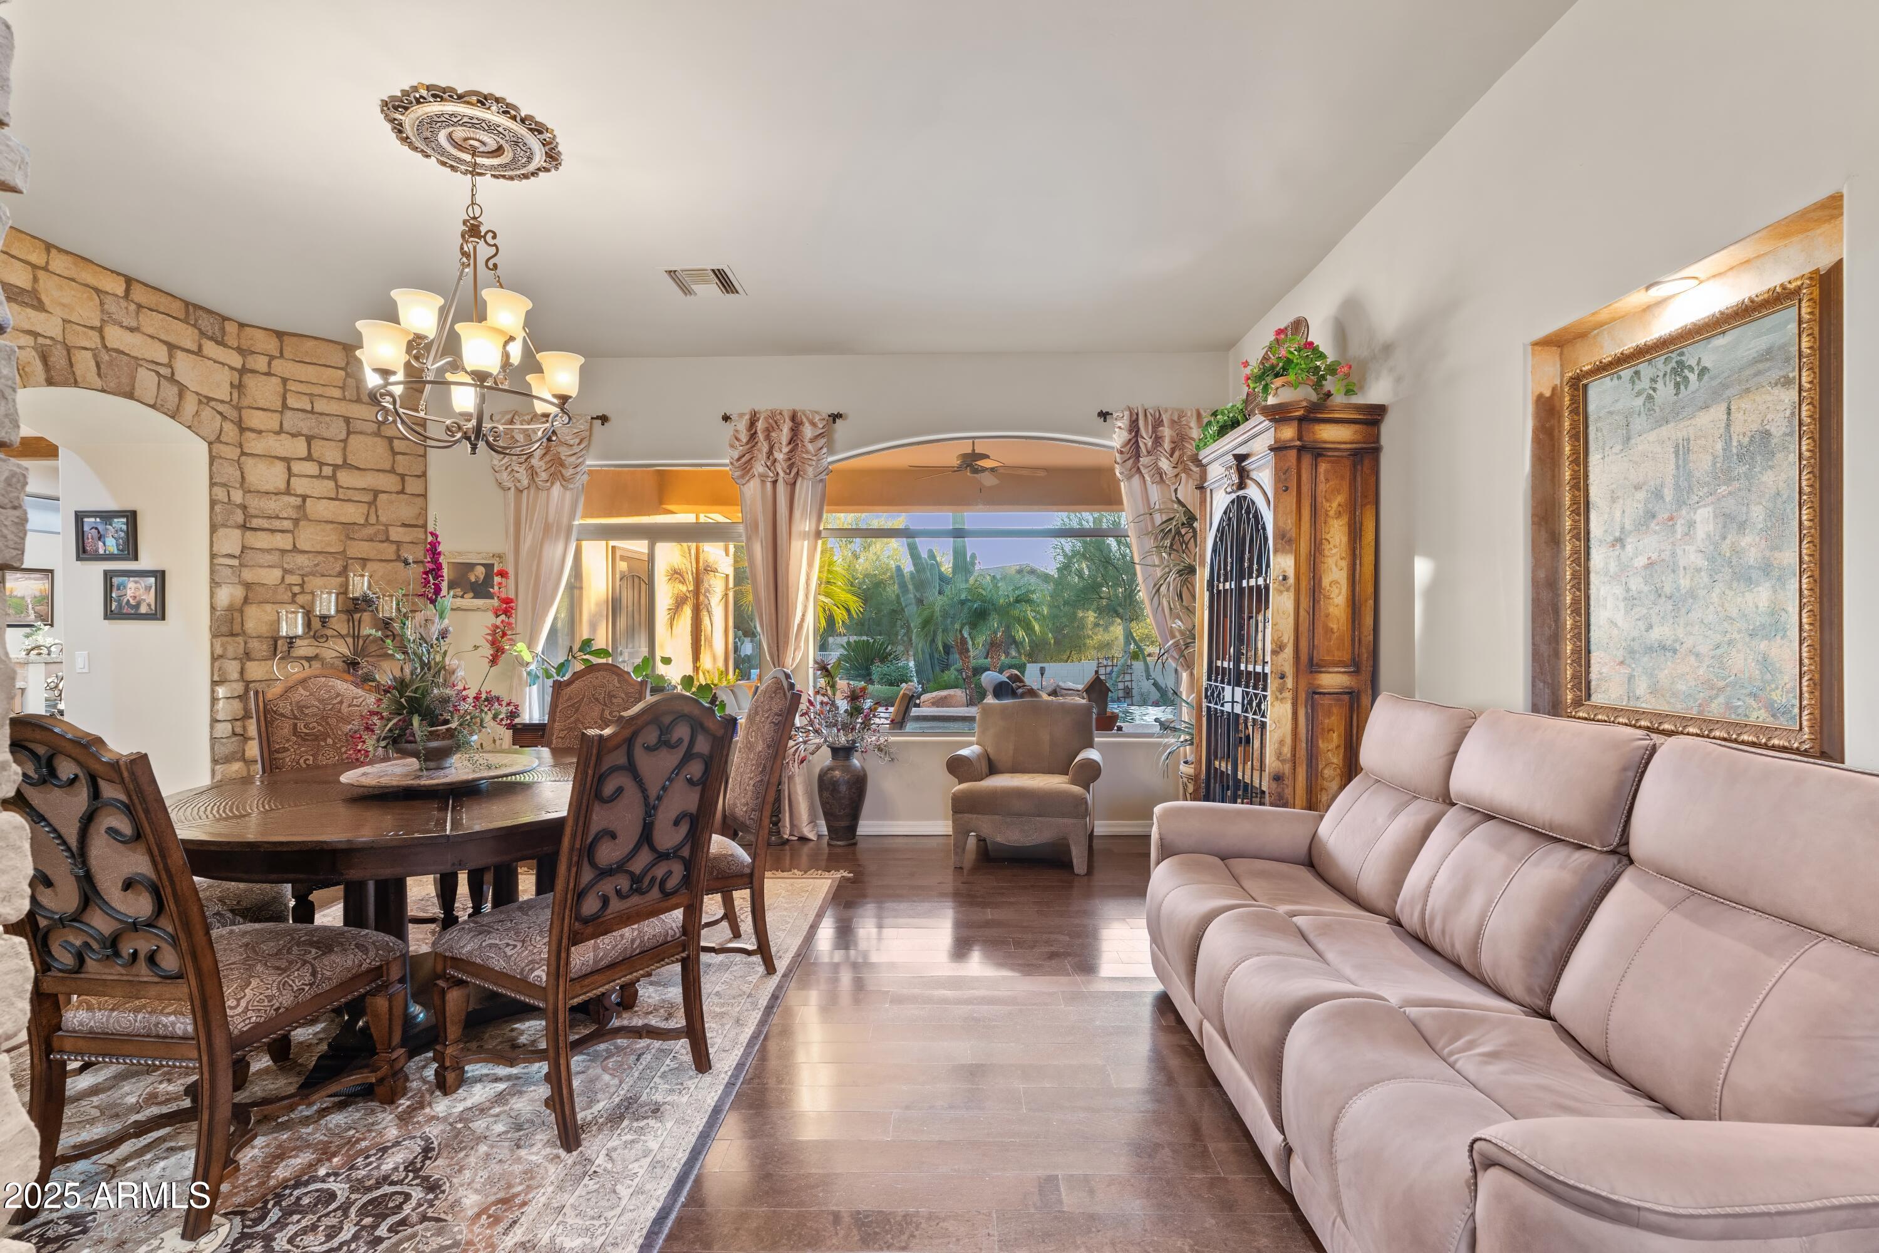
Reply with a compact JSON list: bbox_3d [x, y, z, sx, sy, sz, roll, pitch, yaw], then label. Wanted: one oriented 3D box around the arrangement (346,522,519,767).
[{"bbox_3d":[-1.770,0.070,2.930,0.540,0.860,0.460,0,0,-1],"label":"arrangement"}]

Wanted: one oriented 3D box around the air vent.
[{"bbox_3d":[-1.190,-1.735,4.190,0.350,0.030,0.350,0,0,1],"label":"air vent"}]

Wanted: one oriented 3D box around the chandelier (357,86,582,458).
[{"bbox_3d":[-1.646,-1.149,2.924,0.710,1.100,0.710,0,0,0],"label":"chandelier"}]

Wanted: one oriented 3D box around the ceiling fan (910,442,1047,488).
[{"bbox_3d":[0.321,-1.530,7.441,1.320,0.390,1.320,0,0,0],"label":"ceiling fan"}]

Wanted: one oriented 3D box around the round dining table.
[{"bbox_3d":[-1.734,0.960,2.991,1.620,0.770,1.620,0,0,0],"label":"round dining table"}]

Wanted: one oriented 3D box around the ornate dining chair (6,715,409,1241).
[{"bbox_3d":[-1.797,0.752,2.020,0.550,1.130,0.710,0,0,6],"label":"ornate dining chair"}]

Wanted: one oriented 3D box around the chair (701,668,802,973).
[{"bbox_3d":[-0.935,0.763,3.311,0.687,1.161,0.633,0,0,-27],"label":"chair"}]

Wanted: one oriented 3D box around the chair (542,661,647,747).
[{"bbox_3d":[-1.669,0.760,3.812,0.633,1.161,0.687,0,0,1],"label":"chair"}]

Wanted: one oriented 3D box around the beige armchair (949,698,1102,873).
[{"bbox_3d":[0.515,0.885,4.870,0.860,0.880,0.760,0,0,12],"label":"beige armchair"}]

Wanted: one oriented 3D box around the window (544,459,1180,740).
[{"bbox_3d":[-0.510,-0.240,5.450,4.100,1.870,0.140,0,0,1],"label":"window"}]

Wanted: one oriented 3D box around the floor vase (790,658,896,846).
[{"bbox_3d":[-0.585,0.760,5.070,0.620,1.120,0.540,0,0,1],"label":"floor vase"}]

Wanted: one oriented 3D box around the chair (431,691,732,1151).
[{"bbox_3d":[-0.998,0.768,2.462,0.687,1.161,0.633,0,0,36],"label":"chair"}]

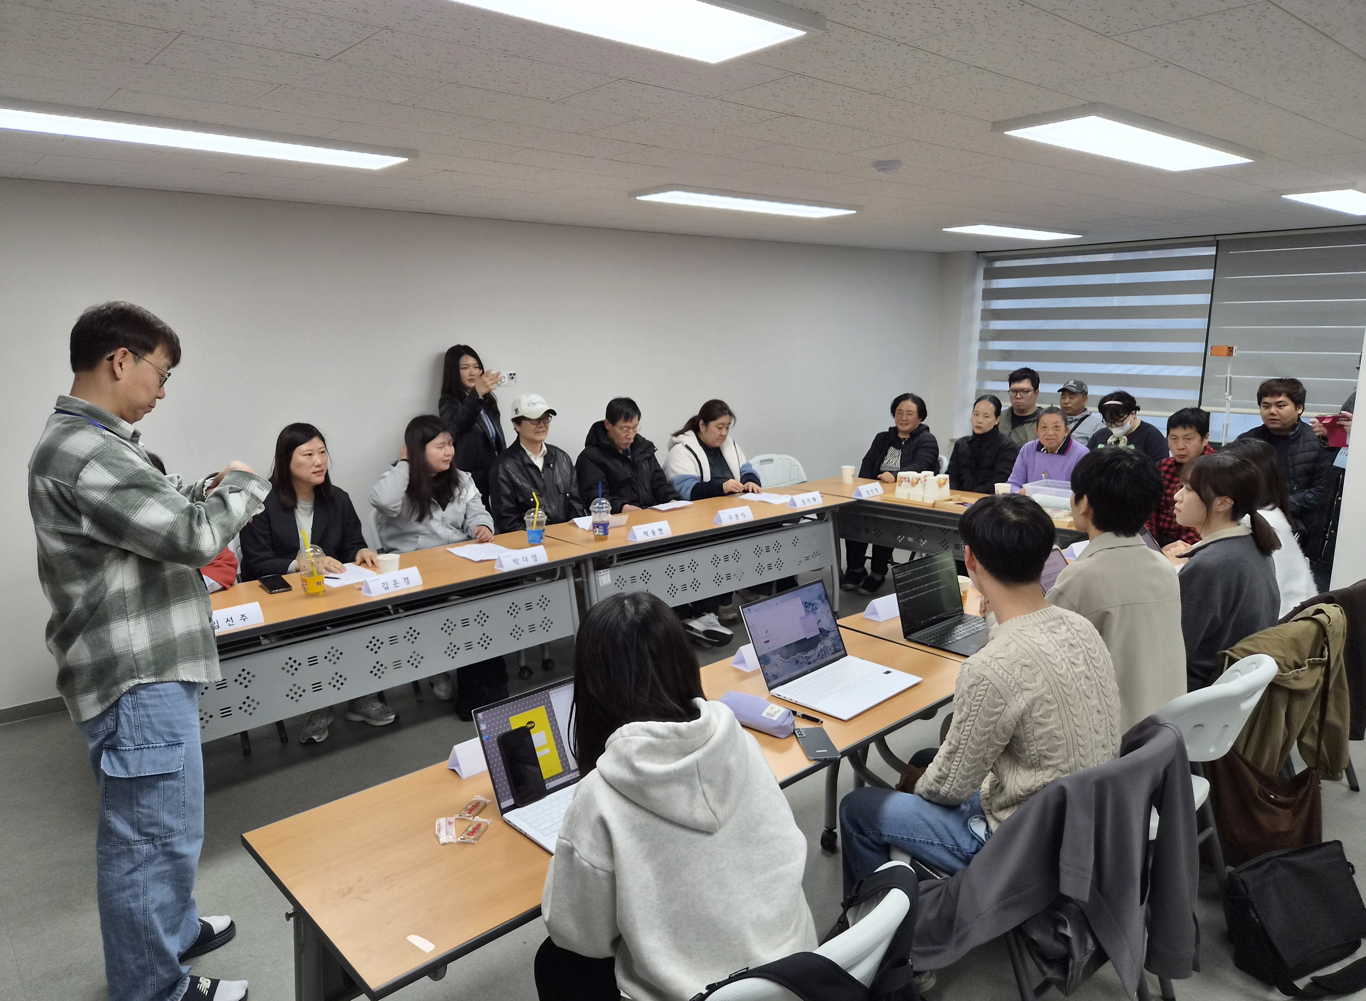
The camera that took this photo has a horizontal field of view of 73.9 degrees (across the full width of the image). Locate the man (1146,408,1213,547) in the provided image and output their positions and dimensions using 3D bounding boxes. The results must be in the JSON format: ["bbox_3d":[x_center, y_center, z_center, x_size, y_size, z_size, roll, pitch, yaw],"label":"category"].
[{"bbox_3d":[2.348,0.216,4.186,0.500,1.285,0.750,9,14,40],"label":"man"}]

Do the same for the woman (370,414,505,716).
[{"bbox_3d":[-1.031,0.262,4.080,0.700,1.260,0.580,9,14,39],"label":"woman"}]

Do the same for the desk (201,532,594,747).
[{"bbox_3d":[-1.243,0.656,3.566,1.800,0.717,0.590,-10,15,-41],"label":"desk"}]

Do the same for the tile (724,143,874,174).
[{"bbox_3d":[0.460,-1.250,3.306,0.600,0.018,0.300,-10,14,-40],"label":"tile"}]

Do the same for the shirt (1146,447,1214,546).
[{"bbox_3d":[2.317,0.064,4.144,0.500,0.640,0.480,9,14,40],"label":"shirt"}]

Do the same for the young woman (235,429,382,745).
[{"bbox_3d":[-1.524,0.334,3.772,0.530,1.285,0.700,-10,14,-41],"label":"young woman"}]

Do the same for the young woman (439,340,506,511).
[{"bbox_3d":[-1.084,-0.041,4.855,0.400,1.560,0.450,5,12,25],"label":"young woman"}]

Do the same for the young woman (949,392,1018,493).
[{"bbox_3d":[1.627,0.045,5.163,0.480,1.265,0.750,7,14,36],"label":"young woman"}]

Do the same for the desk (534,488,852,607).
[{"bbox_3d":[0.107,0.418,4.732,1.800,0.717,0.580,-10,15,-41],"label":"desk"}]

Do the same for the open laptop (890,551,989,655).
[{"bbox_3d":[0.868,0.309,2.817,0.357,0.212,0.295,-10,14,-41],"label":"open laptop"}]

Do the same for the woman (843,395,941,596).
[{"bbox_3d":[1.344,-0.064,5.730,0.550,1.240,0.650,8,14,36],"label":"woman"}]

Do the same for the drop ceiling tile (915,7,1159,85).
[{"bbox_3d":[0.799,-1.006,2.031,0.600,0.018,0.300,-10,14,-40],"label":"drop ceiling tile"}]

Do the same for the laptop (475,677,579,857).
[{"bbox_3d":[-0.177,0.514,1.826,0.357,0.210,0.310,-10,15,-41],"label":"laptop"}]

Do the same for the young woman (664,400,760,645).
[{"bbox_3d":[0.197,0.048,5.229,0.620,1.250,0.720,-10,15,-41],"label":"young woman"}]

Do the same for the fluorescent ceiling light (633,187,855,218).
[{"bbox_3d":[0.340,-1.435,4.394,1.285,0.032,0.315,-10,14,-41],"label":"fluorescent ceiling light"}]

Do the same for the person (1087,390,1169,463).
[{"bbox_3d":[2.448,0.034,5.140,0.480,1.280,0.720,9,15,42],"label":"person"}]

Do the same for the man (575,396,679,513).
[{"bbox_3d":[-0.259,0.099,4.898,0.570,1.295,0.740,-11,15,-43],"label":"man"}]

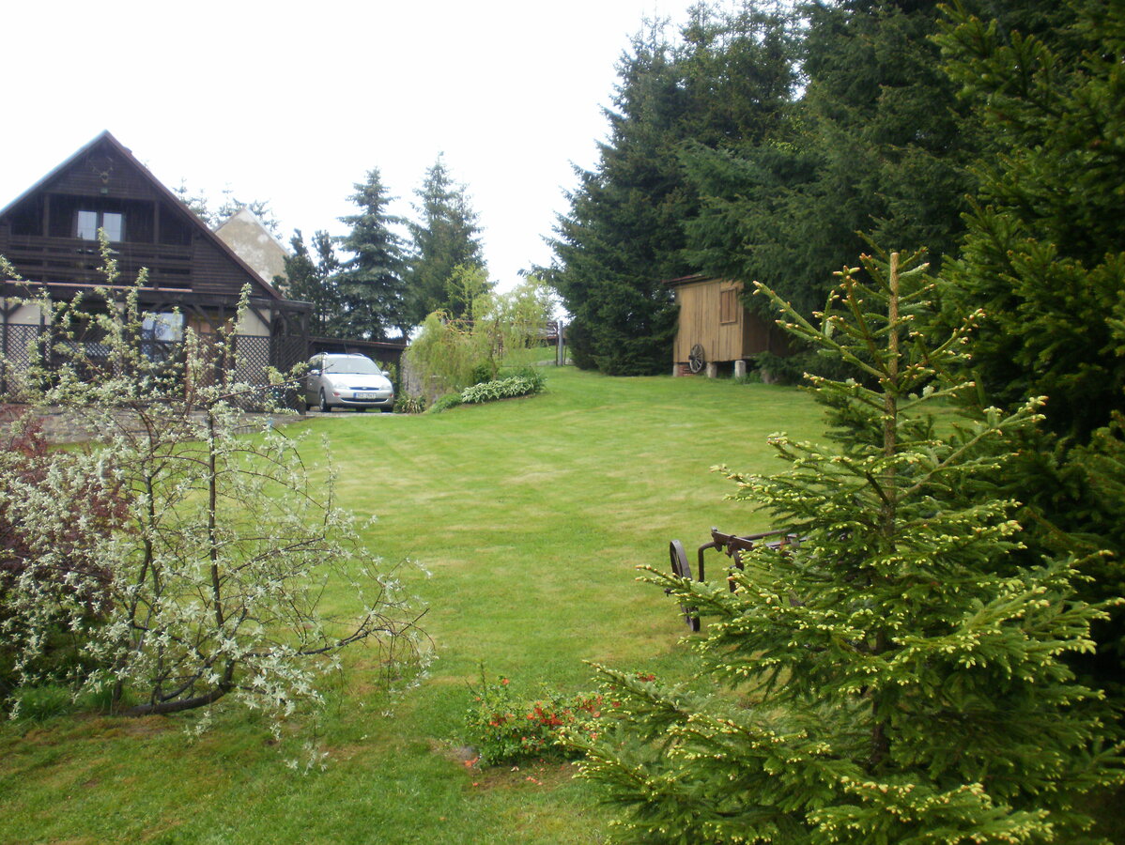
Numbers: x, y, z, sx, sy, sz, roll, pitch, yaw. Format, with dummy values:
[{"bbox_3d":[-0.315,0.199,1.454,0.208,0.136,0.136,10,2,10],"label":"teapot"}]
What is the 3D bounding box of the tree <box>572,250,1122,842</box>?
[{"bbox_3d":[0.955,0.377,3.900,1.820,1.900,1.750,1,1,0],"label":"tree"}]

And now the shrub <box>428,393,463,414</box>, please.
[{"bbox_3d":[-2.803,-0.462,28.100,0.870,0.490,0.650,1,1,0],"label":"shrub"}]

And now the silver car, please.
[{"bbox_3d":[-5.490,-1.010,29.600,1.780,1.490,4.420,1,1,-23],"label":"silver car"}]

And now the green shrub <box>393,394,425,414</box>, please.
[{"bbox_3d":[-3.685,-0.442,28.300,0.780,0.470,0.620,1,1,0],"label":"green shrub"}]

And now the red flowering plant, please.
[{"bbox_3d":[-0.083,1.115,4.600,0.620,0.340,0.500,1,1,0],"label":"red flowering plant"}]

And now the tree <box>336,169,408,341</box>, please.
[{"bbox_3d":[-6.815,-5.772,42.000,2.600,6.600,2.600,1,1,0],"label":"tree"}]

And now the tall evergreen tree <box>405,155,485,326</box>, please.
[{"bbox_3d":[-4.589,-6.506,46.000,3.150,7.900,3.100,1,1,0],"label":"tall evergreen tree"}]

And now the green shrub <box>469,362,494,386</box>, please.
[{"bbox_3d":[-2.114,-1.234,30.500,0.680,0.650,0.620,1,1,0],"label":"green shrub"}]

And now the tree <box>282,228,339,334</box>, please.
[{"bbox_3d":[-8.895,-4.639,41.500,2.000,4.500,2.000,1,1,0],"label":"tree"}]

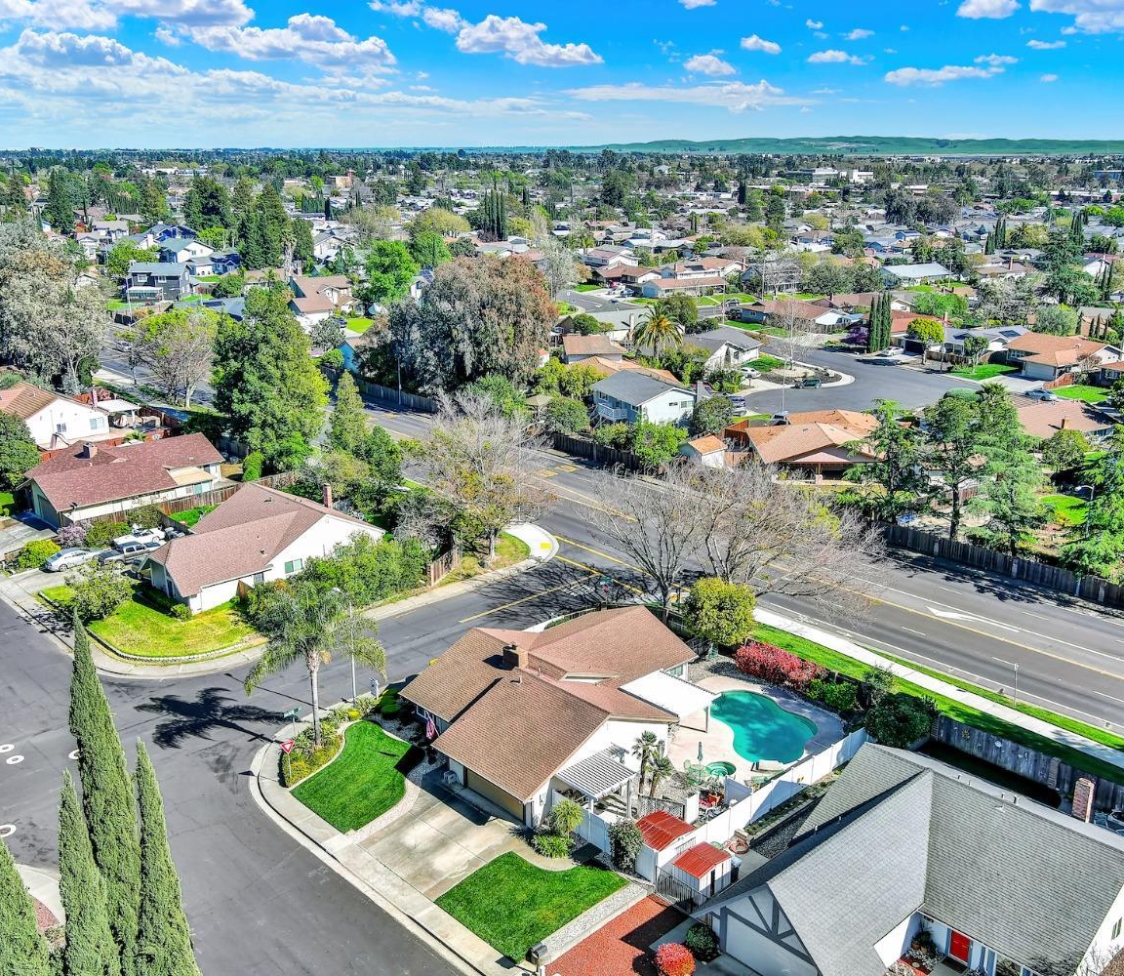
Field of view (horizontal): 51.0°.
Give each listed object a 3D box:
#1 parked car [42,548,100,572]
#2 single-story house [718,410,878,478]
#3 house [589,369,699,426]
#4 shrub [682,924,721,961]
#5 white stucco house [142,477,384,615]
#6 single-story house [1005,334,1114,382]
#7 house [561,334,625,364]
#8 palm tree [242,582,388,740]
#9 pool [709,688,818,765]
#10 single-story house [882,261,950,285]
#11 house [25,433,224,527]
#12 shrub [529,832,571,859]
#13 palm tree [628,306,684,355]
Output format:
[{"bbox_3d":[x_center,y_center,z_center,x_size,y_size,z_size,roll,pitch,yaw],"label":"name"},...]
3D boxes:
[{"bbox_3d":[-42.100,6.023,101.955,1.820,1.460,4.650,15,22,42],"label":"parked car"},{"bbox_3d":[29.900,-5.554,136.144,17.000,4.900,21.500,0,16,0],"label":"single-story house"},{"bbox_3d":[10.351,-10.861,152.707,10.700,6.300,13.300,-9,18,-28],"label":"house"},{"bbox_3d":[6.315,20.374,53.146,1.500,1.350,1.500,0,16,0],"label":"shrub"},{"bbox_3d":[-25.983,4.375,100.380,20.700,5.400,15.300,-14,21,-40],"label":"white stucco house"},{"bbox_3d":[81.278,-22.353,195.472,19.500,4.700,18.300,-8,18,-27],"label":"single-story house"},{"bbox_3d":[5.100,-21.982,189.895,9.800,4.900,11.000,-1,16,-3],"label":"house"},{"bbox_3d":[-14.650,11.234,70.258,8.200,9.300,8.000,0,16,0],"label":"palm tree"},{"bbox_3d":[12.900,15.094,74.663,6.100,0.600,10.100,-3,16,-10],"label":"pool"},{"bbox_3d":[92.800,-56.782,313.077,20.000,4.700,11.000,-8,18,-27],"label":"single-story house"},{"bbox_3d":[-44.608,-1.280,120.874,20.400,5.200,15.500,-15,22,-42],"label":"house"},{"bbox_3d":[-0.600,18.260,61.044,2.000,0.900,1.700,0,16,0],"label":"shrub"},{"bbox_3d":[15.594,-24.942,193.460,9.000,10.200,9.000,0,16,0],"label":"palm tree"}]

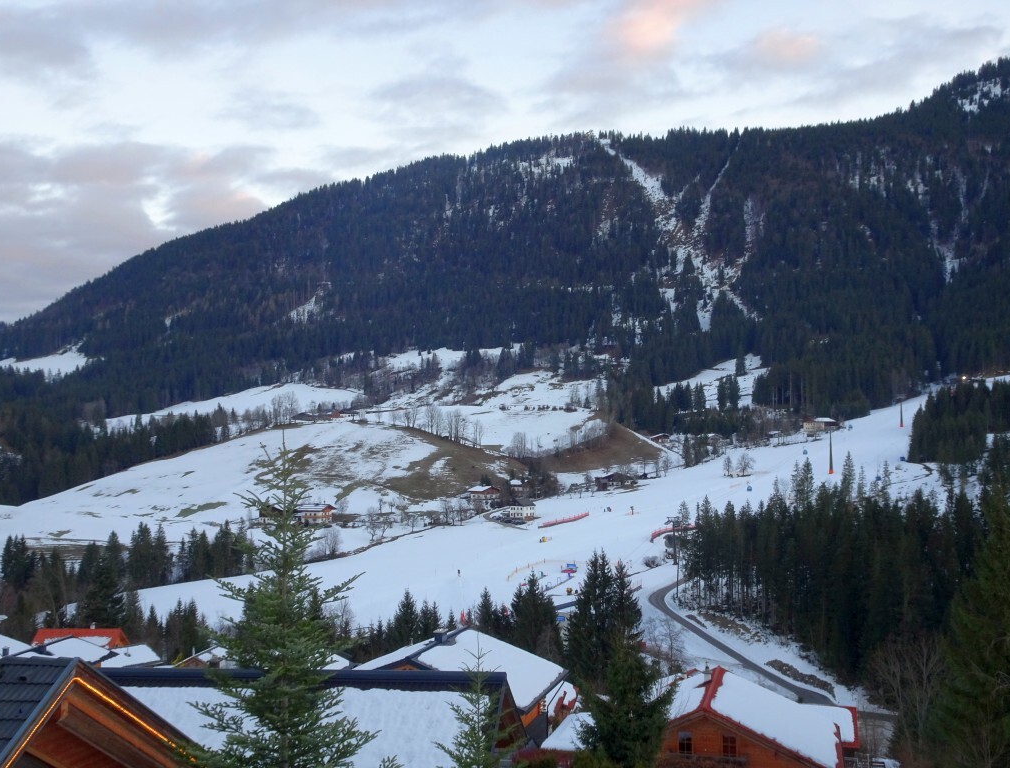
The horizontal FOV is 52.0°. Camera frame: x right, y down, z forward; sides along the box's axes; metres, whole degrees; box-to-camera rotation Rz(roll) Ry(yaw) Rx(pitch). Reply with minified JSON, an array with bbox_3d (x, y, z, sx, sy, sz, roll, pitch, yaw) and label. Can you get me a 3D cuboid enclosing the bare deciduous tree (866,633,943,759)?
[{"bbox_3d":[27.463,21.566,71.000,5.200,8.800,5.000,0,-4,0],"label":"bare deciduous tree"}]

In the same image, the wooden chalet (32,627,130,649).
[{"bbox_3d":[-51.658,33.245,125.756,10.000,7.000,9.000,0,-4,0],"label":"wooden chalet"}]

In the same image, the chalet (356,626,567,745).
[{"bbox_3d":[-3.763,16.094,50.947,12.210,6.800,9.380,-1,-4,15],"label":"chalet"}]

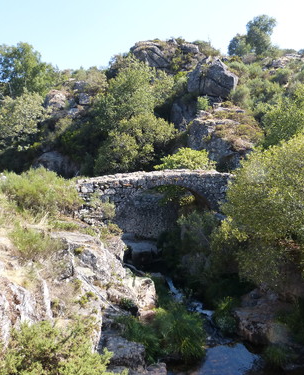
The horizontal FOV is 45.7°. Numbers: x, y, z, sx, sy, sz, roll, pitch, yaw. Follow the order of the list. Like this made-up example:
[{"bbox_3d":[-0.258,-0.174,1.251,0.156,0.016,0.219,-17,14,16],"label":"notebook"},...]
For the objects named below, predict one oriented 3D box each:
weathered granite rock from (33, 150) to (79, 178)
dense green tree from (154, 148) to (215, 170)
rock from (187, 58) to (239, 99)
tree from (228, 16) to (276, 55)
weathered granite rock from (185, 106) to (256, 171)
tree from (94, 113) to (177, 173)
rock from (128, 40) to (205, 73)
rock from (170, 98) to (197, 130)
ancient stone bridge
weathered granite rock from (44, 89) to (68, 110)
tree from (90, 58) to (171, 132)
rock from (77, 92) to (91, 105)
[{"bbox_3d":[-7.750,-1.847,29.000,3.610,2.190,2.800,0,8,0],"label":"weathered granite rock"},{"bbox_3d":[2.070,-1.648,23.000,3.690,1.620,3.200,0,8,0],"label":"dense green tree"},{"bbox_3d":[6.032,-10.867,36.000,5.020,3.860,4.500,0,8,0],"label":"rock"},{"bbox_3d":[16.646,-25.182,60.000,7.770,6.410,6.600,0,4,0],"label":"tree"},{"bbox_3d":[4.779,-3.235,25.500,4.920,4.510,3.940,0,4,0],"label":"weathered granite rock"},{"bbox_3d":[-1.177,-3.034,26.000,5.880,4.630,5.000,0,4,0],"label":"tree"},{"bbox_3d":[2.056,-16.450,45.000,9.130,4.080,6.500,0,8,0],"label":"rock"},{"bbox_3d":[2.465,-5.735,28.500,2.160,2.490,1.730,0,4,0],"label":"rock"},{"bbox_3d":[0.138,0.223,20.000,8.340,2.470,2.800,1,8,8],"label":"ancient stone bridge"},{"bbox_3d":[-9.632,-8.876,36.500,2.330,2.110,1.860,0,4,0],"label":"weathered granite rock"},{"bbox_3d":[-1.674,-7.829,31.000,6.540,6.520,6.000,0,8,0],"label":"tree"},{"bbox_3d":[-7.201,-9.359,38.000,1.470,1.180,1.180,0,4,0],"label":"rock"}]

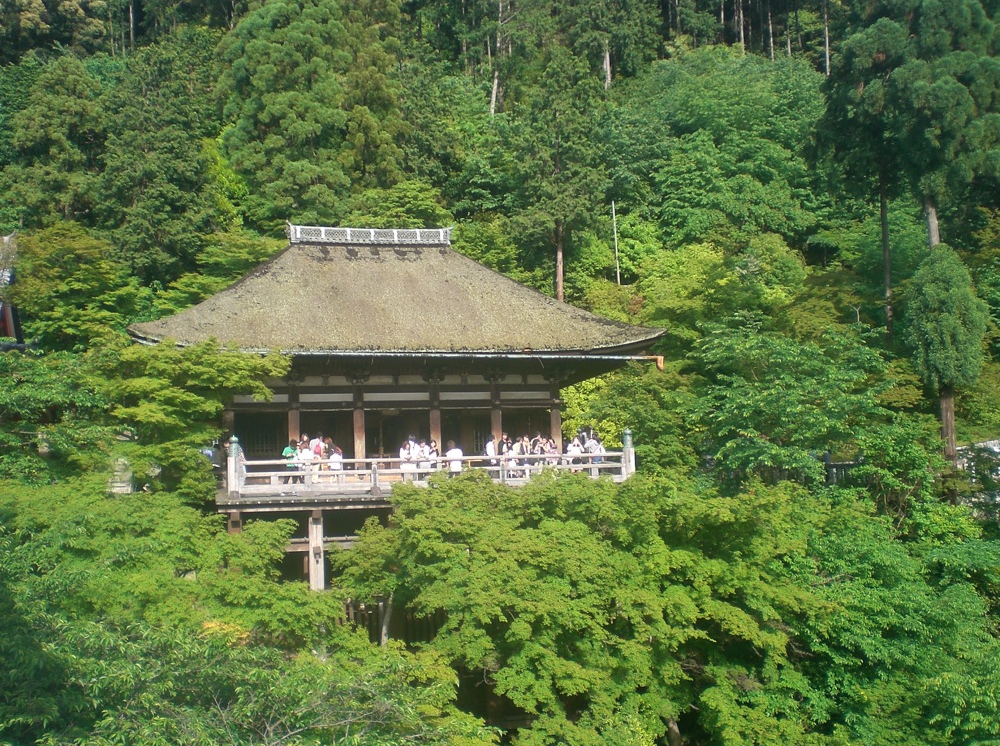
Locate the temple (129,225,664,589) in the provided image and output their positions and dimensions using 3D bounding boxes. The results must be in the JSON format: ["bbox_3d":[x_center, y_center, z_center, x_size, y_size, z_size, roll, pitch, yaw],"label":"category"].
[{"bbox_3d":[-3.899,0.988,38.455,16.119,12.657,13.600,0,-3,-12],"label":"temple"}]

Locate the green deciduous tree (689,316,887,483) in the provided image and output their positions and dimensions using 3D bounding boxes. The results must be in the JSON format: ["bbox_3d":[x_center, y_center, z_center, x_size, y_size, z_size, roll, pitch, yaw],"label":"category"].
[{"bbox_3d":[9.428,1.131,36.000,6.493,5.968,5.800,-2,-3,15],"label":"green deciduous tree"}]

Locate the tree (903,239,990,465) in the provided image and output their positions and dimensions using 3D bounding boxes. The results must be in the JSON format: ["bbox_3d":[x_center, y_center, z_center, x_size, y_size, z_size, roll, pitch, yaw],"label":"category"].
[{"bbox_3d":[15.218,-0.307,37.500,2.938,8.164,2.900,-2,-3,22],"label":"tree"}]

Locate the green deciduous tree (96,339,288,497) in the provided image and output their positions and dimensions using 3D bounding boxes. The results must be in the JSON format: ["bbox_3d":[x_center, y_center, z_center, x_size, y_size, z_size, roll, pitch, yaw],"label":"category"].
[{"bbox_3d":[-8.347,1.303,29.800,5.212,4.479,4.700,0,-3,-16],"label":"green deciduous tree"}]

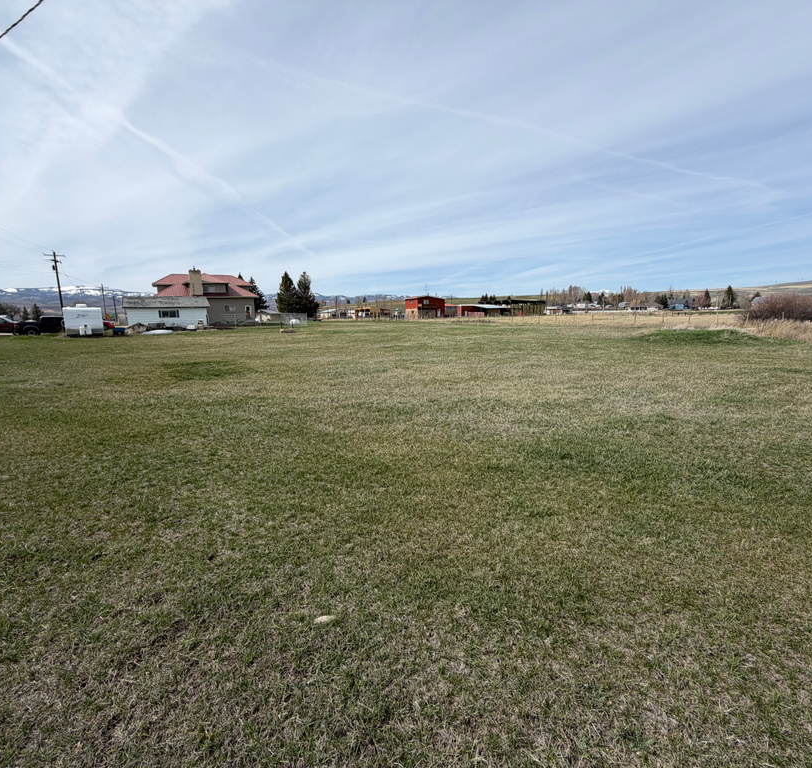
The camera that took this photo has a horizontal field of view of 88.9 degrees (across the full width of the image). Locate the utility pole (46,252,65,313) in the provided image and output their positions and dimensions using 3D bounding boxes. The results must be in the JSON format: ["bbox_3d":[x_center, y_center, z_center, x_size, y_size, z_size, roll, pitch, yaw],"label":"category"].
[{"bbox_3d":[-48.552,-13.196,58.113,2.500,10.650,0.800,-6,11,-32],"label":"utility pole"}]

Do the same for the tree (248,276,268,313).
[{"bbox_3d":[-34.383,-19.285,93.088,6.200,9.800,6.200,-4,10,-20],"label":"tree"}]

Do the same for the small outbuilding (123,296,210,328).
[{"bbox_3d":[-27.768,-8.315,48.290,8.500,3.600,5.000,-5,11,-30],"label":"small outbuilding"}]

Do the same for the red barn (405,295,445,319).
[{"bbox_3d":[5.423,-21.492,116.041,8.300,6.300,8.600,-4,10,-24],"label":"red barn"}]

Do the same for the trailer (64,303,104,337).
[{"bbox_3d":[-26.946,-5.384,34.789,2.450,2.820,6.600,-7,12,-37],"label":"trailer"}]

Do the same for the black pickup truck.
[{"bbox_3d":[-33.550,-5.606,39.823,5.800,1.980,2.000,-6,11,-32],"label":"black pickup truck"}]

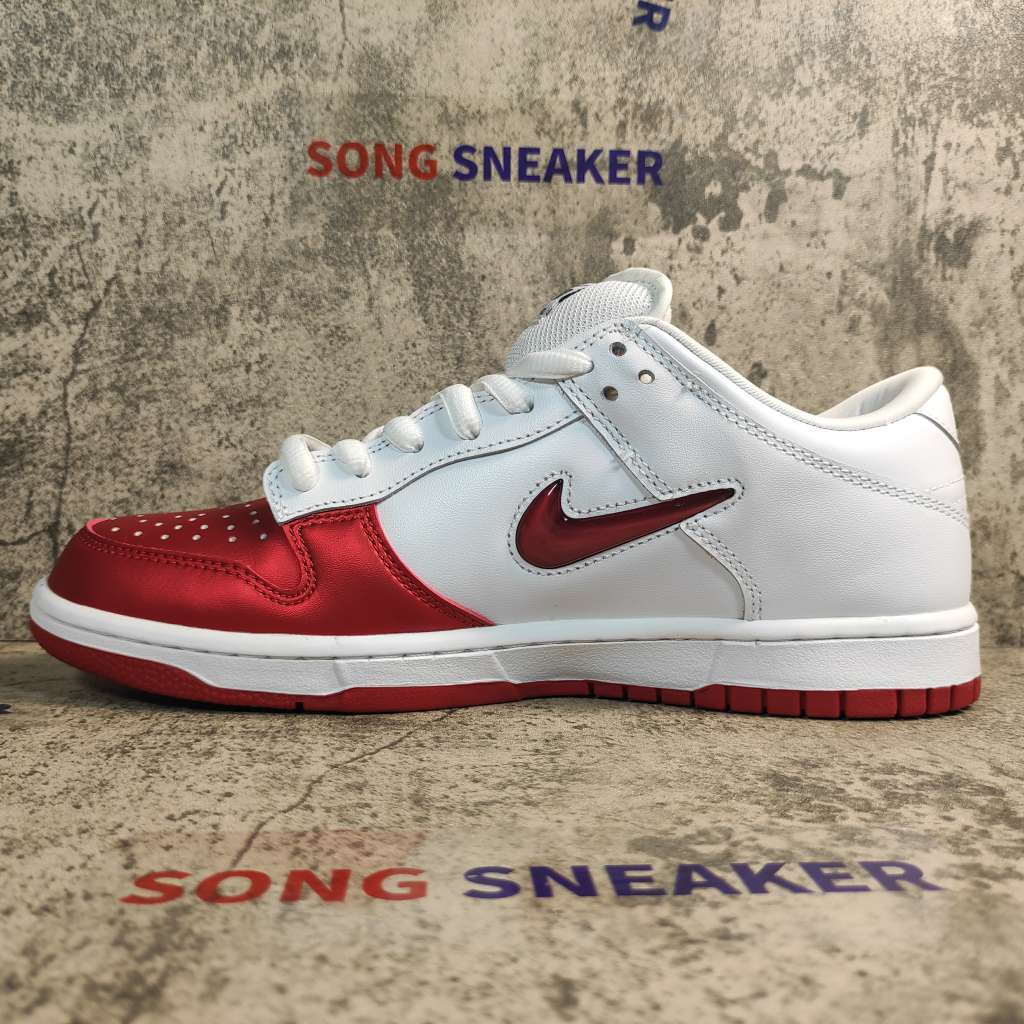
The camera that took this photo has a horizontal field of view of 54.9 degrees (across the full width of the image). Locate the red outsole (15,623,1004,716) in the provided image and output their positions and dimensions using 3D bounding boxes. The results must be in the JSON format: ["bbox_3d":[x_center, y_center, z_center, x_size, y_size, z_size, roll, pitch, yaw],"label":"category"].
[{"bbox_3d":[-0.006,0.044,0.321,0.299,0.021,0.107,1,3,4],"label":"red outsole"}]

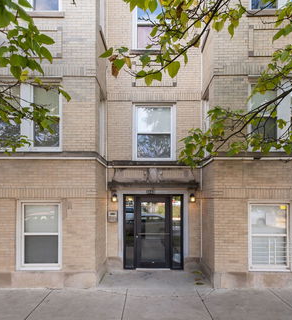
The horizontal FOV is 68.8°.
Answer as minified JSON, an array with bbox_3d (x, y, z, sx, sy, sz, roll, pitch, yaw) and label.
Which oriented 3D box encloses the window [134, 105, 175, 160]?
[{"bbox_3d":[0.243,-0.801,6.100,1.173,1.630,0.150,0,0,0],"label":"window"}]

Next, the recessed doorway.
[{"bbox_3d":[0.201,2.059,6.120,1.750,2.166,0.220,0,0,0],"label":"recessed doorway"}]

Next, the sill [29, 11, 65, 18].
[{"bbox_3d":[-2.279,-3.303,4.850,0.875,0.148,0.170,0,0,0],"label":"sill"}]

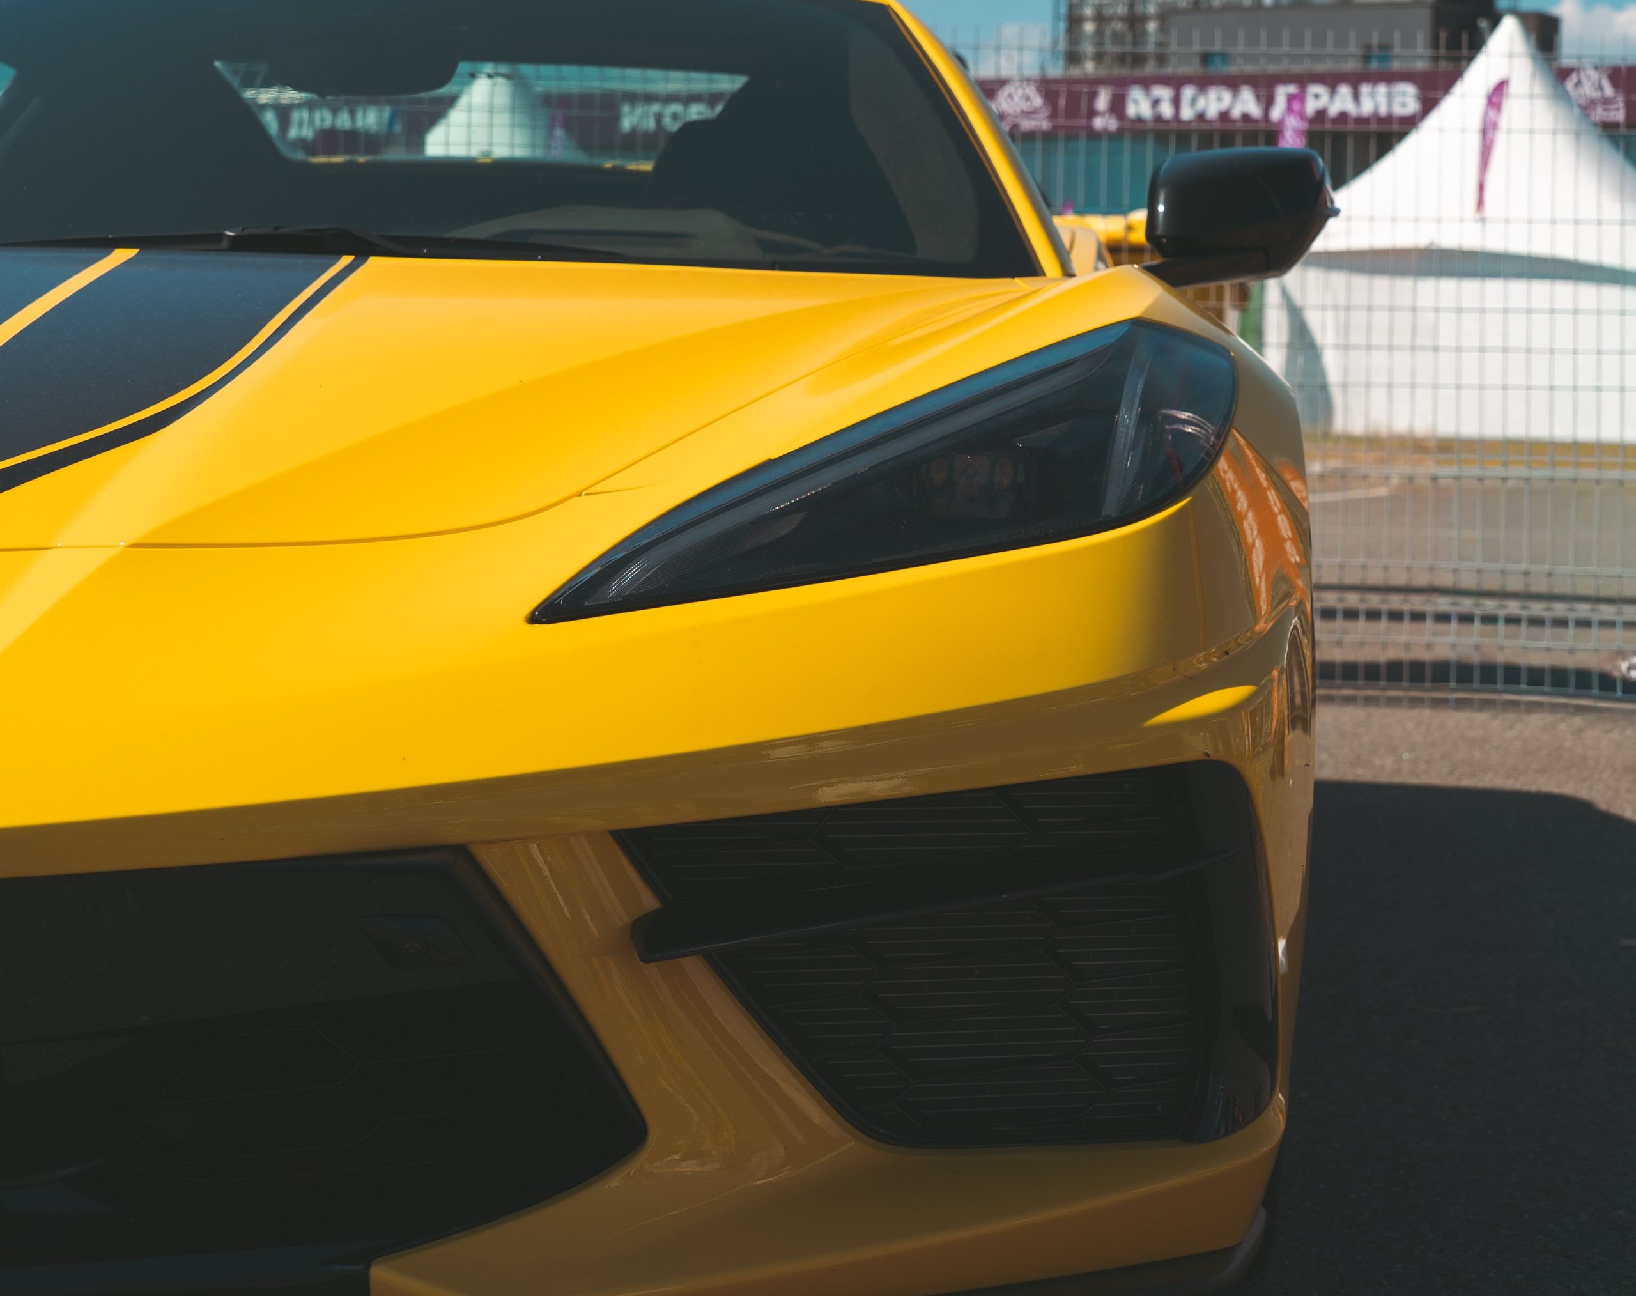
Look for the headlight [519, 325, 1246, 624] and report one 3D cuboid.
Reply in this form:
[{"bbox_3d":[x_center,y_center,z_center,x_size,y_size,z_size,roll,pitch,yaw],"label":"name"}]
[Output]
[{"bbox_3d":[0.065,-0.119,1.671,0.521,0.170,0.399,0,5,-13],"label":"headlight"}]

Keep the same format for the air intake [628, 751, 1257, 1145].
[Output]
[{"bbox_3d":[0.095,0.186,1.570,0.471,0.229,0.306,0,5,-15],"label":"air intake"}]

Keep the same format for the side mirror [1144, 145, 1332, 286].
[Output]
[{"bbox_3d":[0.443,-0.446,2.923,0.215,0.147,0.150,1,5,2],"label":"side mirror"}]

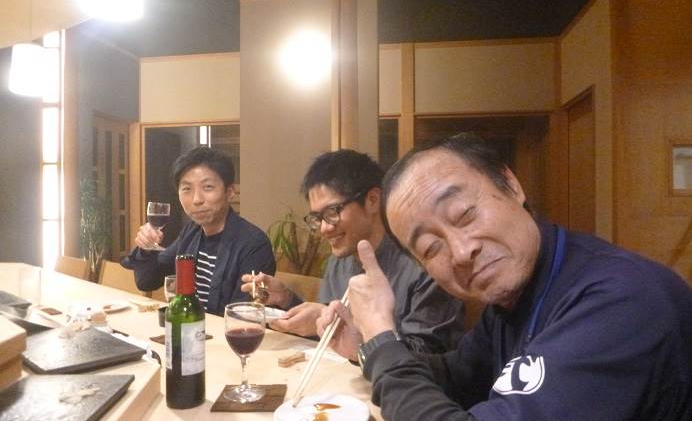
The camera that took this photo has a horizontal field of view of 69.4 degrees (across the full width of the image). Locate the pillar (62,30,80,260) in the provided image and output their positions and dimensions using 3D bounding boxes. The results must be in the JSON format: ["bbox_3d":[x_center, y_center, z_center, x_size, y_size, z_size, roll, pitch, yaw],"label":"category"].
[{"bbox_3d":[-2.130,-0.240,3.900,0.135,2.500,0.135,0,-1,-8],"label":"pillar"}]

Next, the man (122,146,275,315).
[{"bbox_3d":[-0.420,0.395,1.590,0.560,1.210,0.640,-1,-1,30],"label":"man"}]

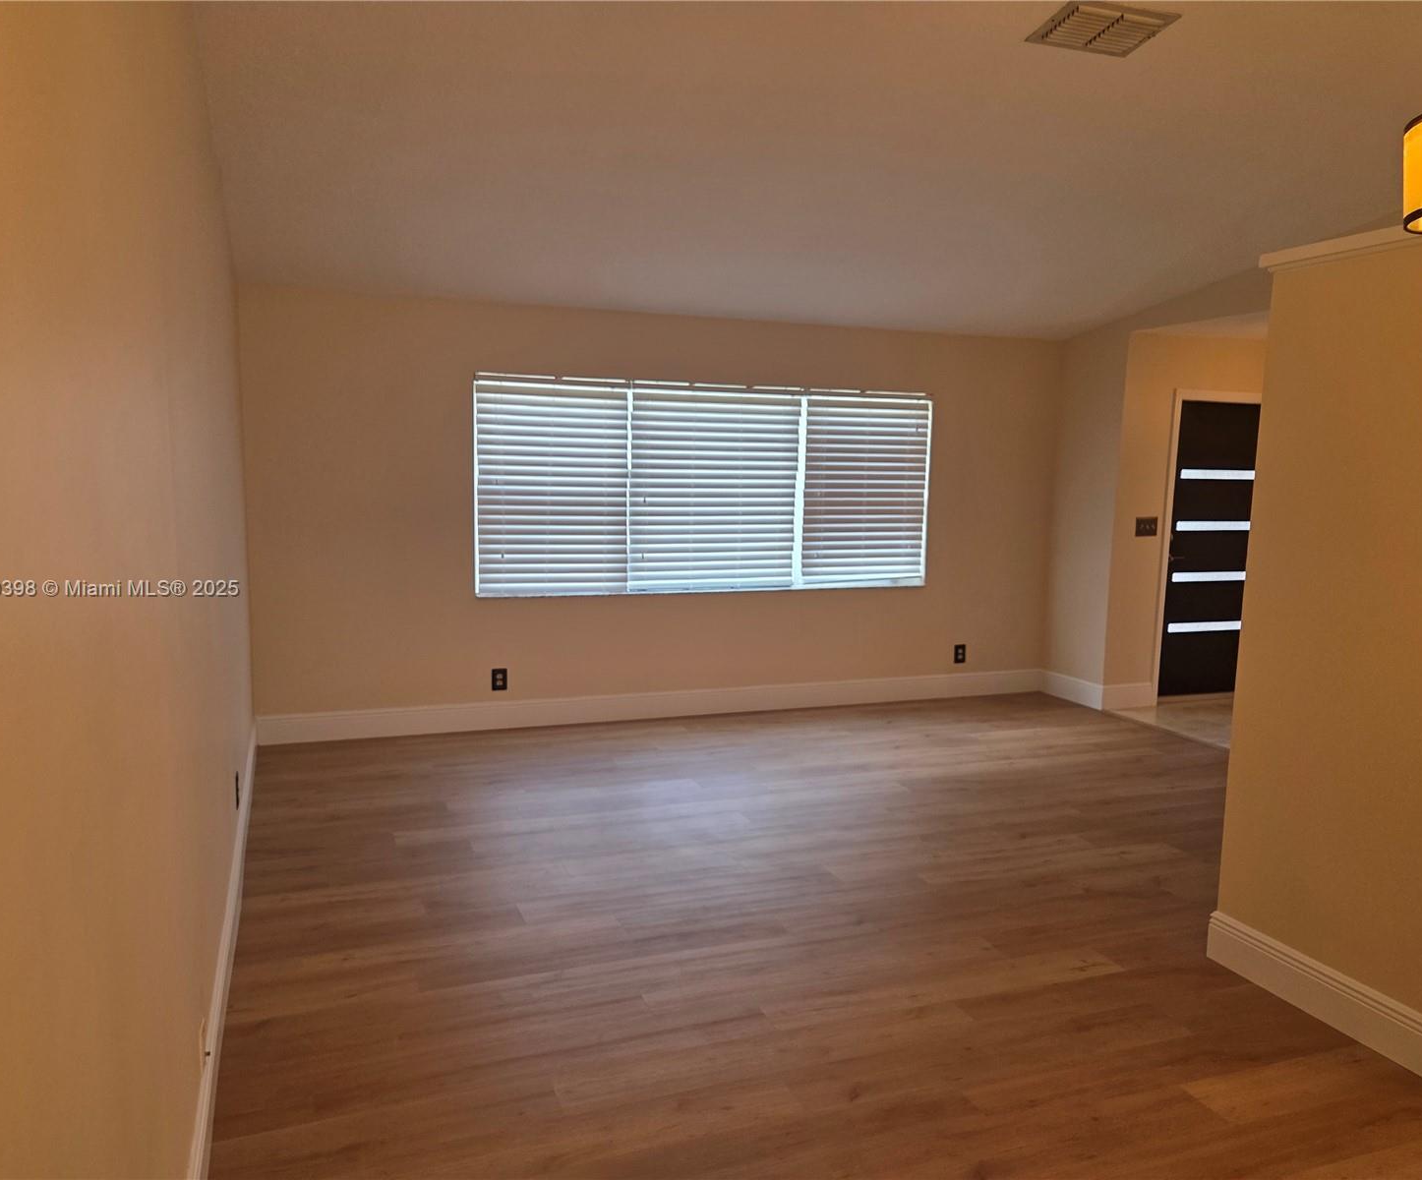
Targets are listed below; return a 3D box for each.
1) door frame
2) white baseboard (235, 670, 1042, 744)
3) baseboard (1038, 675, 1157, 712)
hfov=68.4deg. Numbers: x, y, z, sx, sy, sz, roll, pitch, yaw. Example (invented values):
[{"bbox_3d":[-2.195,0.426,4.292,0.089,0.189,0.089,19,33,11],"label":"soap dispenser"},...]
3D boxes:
[{"bbox_3d":[3.447,-0.279,7.117,1.030,2.077,0.120,-2,8,-22],"label":"door frame"},{"bbox_3d":[-0.067,0.698,6.473,5.061,0.160,0.022,-2,8,-20],"label":"white baseboard"},{"bbox_3d":[2.656,0.666,7.162,0.478,0.160,0.584,-2,8,-22],"label":"baseboard"}]

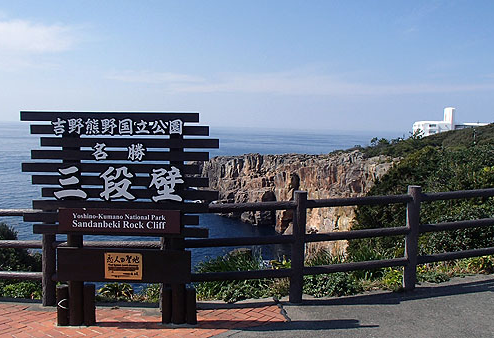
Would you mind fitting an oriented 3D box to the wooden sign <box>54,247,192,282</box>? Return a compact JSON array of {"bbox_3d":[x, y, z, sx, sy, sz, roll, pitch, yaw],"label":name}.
[{"bbox_3d":[-1.087,0.854,3.966,1.189,0.294,0.060,1,6,2],"label":"wooden sign"}]

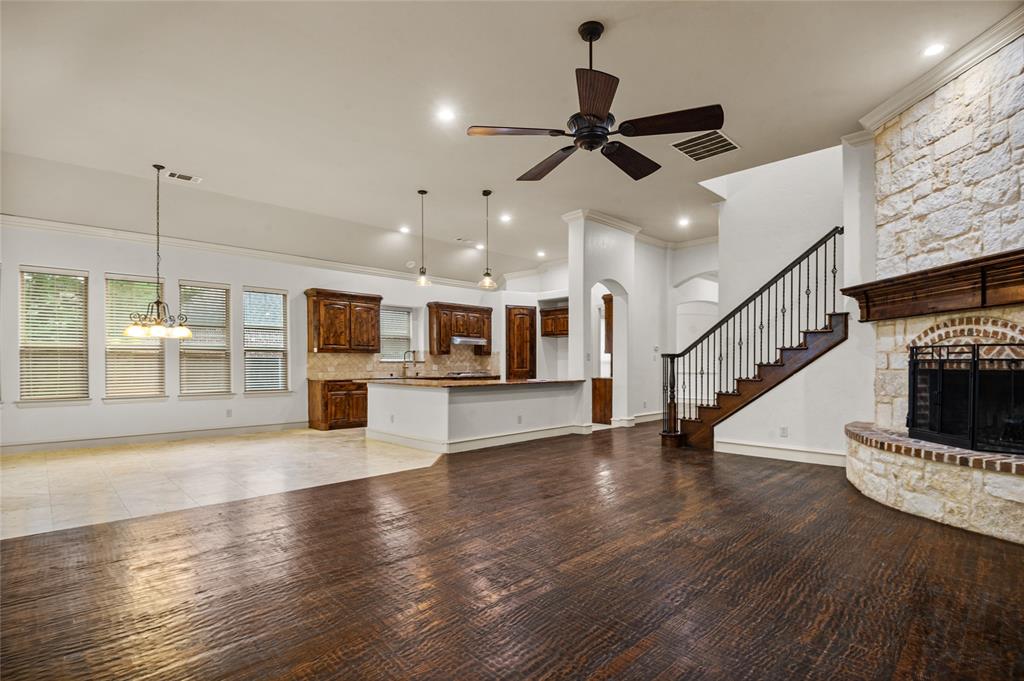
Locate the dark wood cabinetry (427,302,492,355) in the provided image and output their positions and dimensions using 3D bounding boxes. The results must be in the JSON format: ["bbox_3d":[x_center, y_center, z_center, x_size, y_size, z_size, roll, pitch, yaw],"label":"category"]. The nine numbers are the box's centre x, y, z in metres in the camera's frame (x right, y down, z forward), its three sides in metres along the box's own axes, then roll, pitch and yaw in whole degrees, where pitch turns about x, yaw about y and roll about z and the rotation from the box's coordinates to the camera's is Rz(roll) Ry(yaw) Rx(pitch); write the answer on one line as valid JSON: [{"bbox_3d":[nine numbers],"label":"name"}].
[{"bbox_3d":[-1.173,-0.241,10.452,1.558,1.113,0.374,1,-2,-43],"label":"dark wood cabinetry"}]

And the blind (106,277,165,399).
[{"bbox_3d":[-5.664,-0.061,6.853,0.706,1.812,0.060,2,-3,-41],"label":"blind"}]

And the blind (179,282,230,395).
[{"bbox_3d":[-4.969,-0.041,7.367,0.690,1.793,0.069,1,-2,-42],"label":"blind"}]

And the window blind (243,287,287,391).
[{"bbox_3d":[-4.324,-0.002,7.999,0.697,1.803,0.060,2,-3,-41],"label":"window blind"}]

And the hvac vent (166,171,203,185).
[{"bbox_3d":[-4.458,-2.187,6.177,0.380,0.030,0.200,2,-3,-41],"label":"hvac vent"}]

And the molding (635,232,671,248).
[{"bbox_3d":[2.978,-2.058,9.404,1.364,0.138,0.118,1,-2,-42],"label":"molding"}]

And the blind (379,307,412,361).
[{"bbox_3d":[-2.625,-0.142,9.956,0.947,1.095,0.069,1,-2,-42],"label":"blind"}]

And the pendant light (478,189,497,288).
[{"bbox_3d":[-0.360,-1.451,6.646,0.250,1.448,0.250,0,-3,0],"label":"pendant light"}]

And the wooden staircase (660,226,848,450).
[{"bbox_3d":[3.033,0.057,5.932,2.128,2.726,0.217,-1,-2,43],"label":"wooden staircase"}]

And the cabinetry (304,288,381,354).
[{"bbox_3d":[-3.195,-0.331,8.720,1.334,1.135,0.400,2,-3,-41],"label":"cabinetry"}]

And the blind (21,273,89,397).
[{"bbox_3d":[-6.315,-0.084,6.295,0.689,1.790,0.060,2,-3,-41],"label":"blind"}]

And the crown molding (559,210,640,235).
[{"bbox_3d":[1.660,-2.153,8.297,1.680,0.148,0.512,1,-2,-42],"label":"crown molding"}]

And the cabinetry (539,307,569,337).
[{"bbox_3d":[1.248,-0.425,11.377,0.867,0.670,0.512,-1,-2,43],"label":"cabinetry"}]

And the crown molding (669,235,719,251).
[{"bbox_3d":[3.713,-1.986,9.229,0.120,0.140,0.966,3,-4,-44],"label":"crown molding"}]

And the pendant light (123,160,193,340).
[{"bbox_3d":[-4.554,-1.137,5.841,0.729,2.229,0.729,0,-1,0],"label":"pendant light"}]

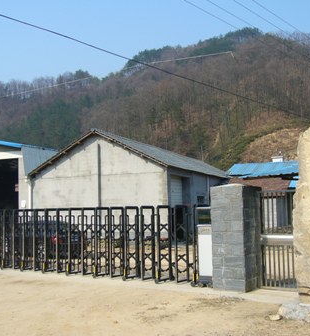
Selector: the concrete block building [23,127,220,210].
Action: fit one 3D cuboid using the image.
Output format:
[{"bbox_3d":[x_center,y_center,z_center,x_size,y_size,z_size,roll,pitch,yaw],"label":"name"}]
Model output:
[{"bbox_3d":[0.559,1.506,32.483,8.010,5.820,20.240,-3,-5,21],"label":"concrete block building"}]

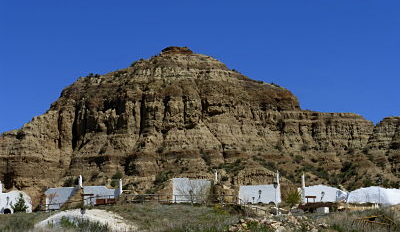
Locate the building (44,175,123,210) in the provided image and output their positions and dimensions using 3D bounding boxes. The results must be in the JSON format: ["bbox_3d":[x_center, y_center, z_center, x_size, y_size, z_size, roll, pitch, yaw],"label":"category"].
[{"bbox_3d":[-15.657,10.348,132.000,10.400,4.900,5.000,0,-6,0],"label":"building"}]

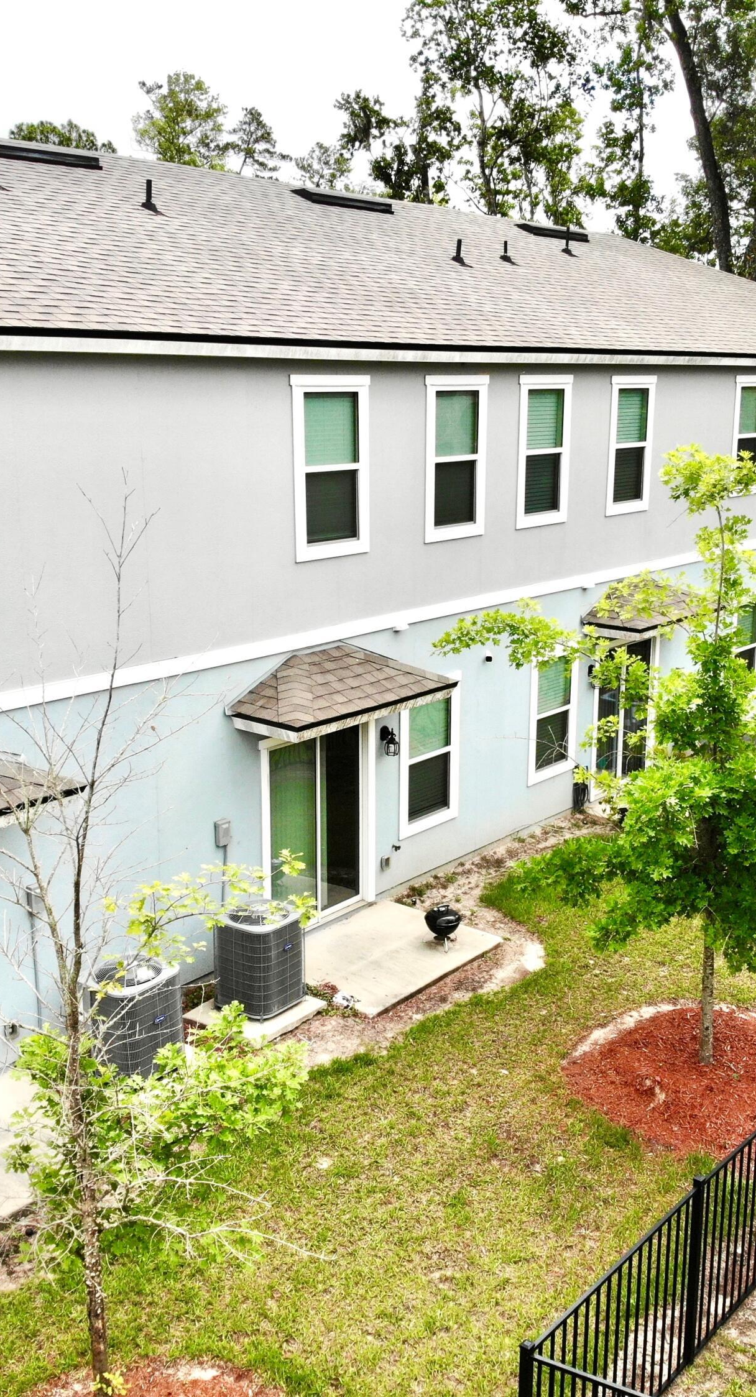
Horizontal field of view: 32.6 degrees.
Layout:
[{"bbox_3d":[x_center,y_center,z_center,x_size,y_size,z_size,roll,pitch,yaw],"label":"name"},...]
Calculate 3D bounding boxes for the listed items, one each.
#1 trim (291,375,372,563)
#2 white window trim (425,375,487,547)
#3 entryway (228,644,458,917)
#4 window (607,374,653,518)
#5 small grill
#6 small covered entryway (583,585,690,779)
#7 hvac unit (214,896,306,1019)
[{"bbox_3d":[-0.432,-2.344,13.101,0.100,1.823,1.152,12,18,39],"label":"trim"},{"bbox_3d":[0.871,-2.637,14.256,0.100,1.775,1.100,12,18,39],"label":"white window trim"},{"bbox_3d":[-0.295,1.051,13.081,0.970,3.080,2.470,12,18,39],"label":"entryway"},{"bbox_3d":[3.461,-3.421,17.513,0.100,1.823,1.152,12,18,39],"label":"window"},{"bbox_3d":[0.687,2.364,13.394,0.380,0.420,0.380,0,14,0],"label":"small grill"},{"bbox_3d":[3.737,-0.060,17.618,0.970,3.080,2.470,12,18,39],"label":"small covered entryway"},{"bbox_3d":[-1.098,2.444,12.154,0.660,0.840,0.660,12,18,39],"label":"hvac unit"}]

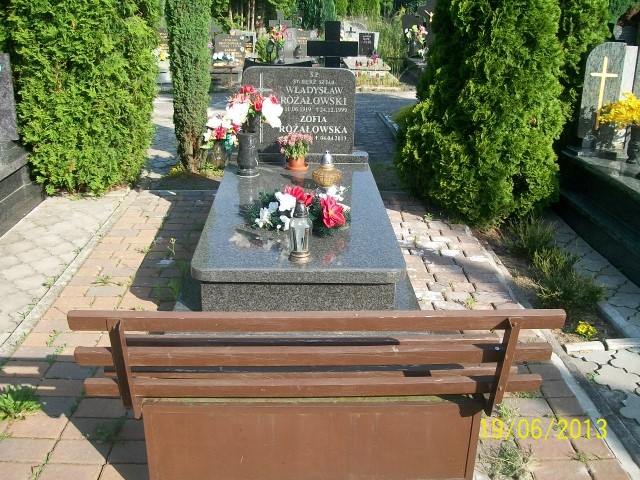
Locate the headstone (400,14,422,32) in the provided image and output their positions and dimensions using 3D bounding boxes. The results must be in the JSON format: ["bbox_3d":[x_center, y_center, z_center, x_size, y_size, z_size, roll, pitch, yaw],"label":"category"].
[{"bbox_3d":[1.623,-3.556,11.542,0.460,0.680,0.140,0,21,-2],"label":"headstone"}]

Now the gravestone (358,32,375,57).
[{"bbox_3d":[0.849,-3.497,11.969,0.300,0.430,0.100,0,21,-2],"label":"gravestone"}]

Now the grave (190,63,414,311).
[{"bbox_3d":[-0.120,-0.424,3.903,1.050,0.930,2.180,0,21,-2],"label":"grave"}]

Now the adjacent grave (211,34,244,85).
[{"bbox_3d":[-1.599,-3.084,11.195,0.760,0.660,1.700,0,21,-2],"label":"adjacent grave"}]

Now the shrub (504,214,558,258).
[{"bbox_3d":[1.241,-0.045,3.982,0.300,0.210,0.280,0,21,-2],"label":"shrub"}]

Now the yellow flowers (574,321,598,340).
[{"bbox_3d":[1.204,0.398,3.005,0.100,0.080,0.100,0,21,-2],"label":"yellow flowers"}]

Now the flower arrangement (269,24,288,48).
[{"bbox_3d":[-0.694,-3.392,11.105,0.340,0.390,0.300,0,21,-2],"label":"flower arrangement"}]

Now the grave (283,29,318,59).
[{"bbox_3d":[-0.347,-3.483,11.831,0.650,0.530,0.200,0,21,-2],"label":"grave"}]

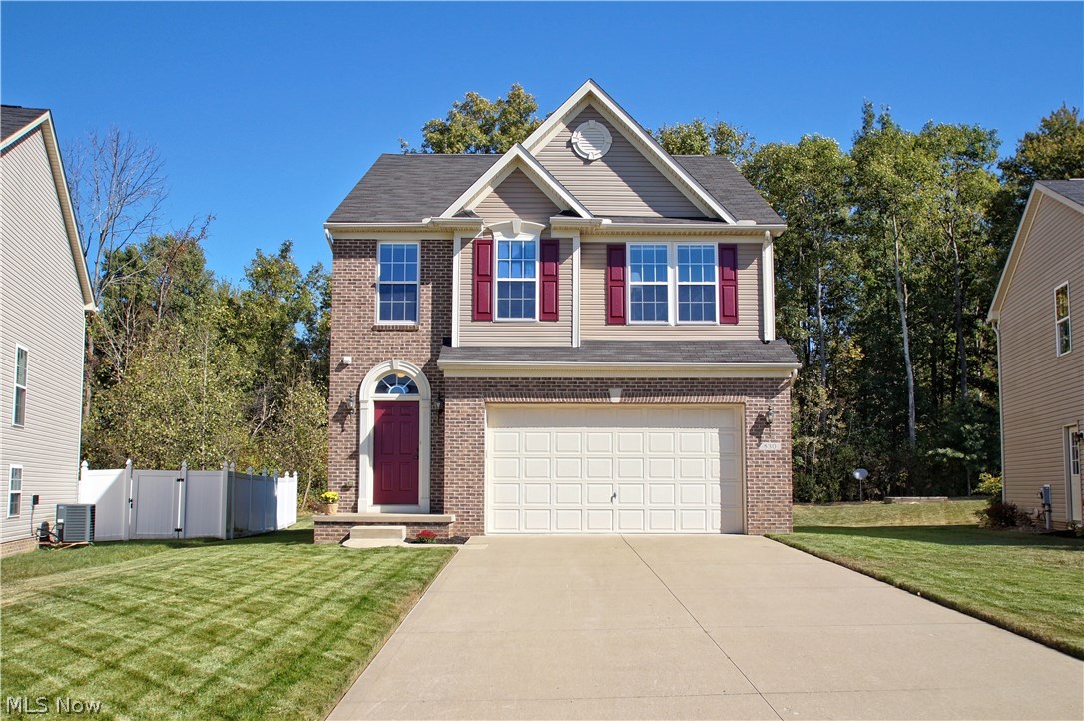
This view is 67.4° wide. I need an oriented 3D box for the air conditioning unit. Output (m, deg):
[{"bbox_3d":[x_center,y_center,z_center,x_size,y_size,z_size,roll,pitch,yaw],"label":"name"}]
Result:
[{"bbox_3d":[-10.340,3.610,18.040,0.620,0.820,0.600,2,-7,-17],"label":"air conditioning unit"}]

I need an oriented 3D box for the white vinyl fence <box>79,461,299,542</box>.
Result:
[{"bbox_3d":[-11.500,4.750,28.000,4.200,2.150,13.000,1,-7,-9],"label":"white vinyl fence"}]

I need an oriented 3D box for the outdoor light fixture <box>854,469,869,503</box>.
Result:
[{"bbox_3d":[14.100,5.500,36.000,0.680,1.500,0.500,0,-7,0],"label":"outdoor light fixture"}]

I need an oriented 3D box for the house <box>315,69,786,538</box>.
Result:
[{"bbox_3d":[0.300,-0.620,20.700,9.050,9.700,11.500,0,-7,0],"label":"house"}]

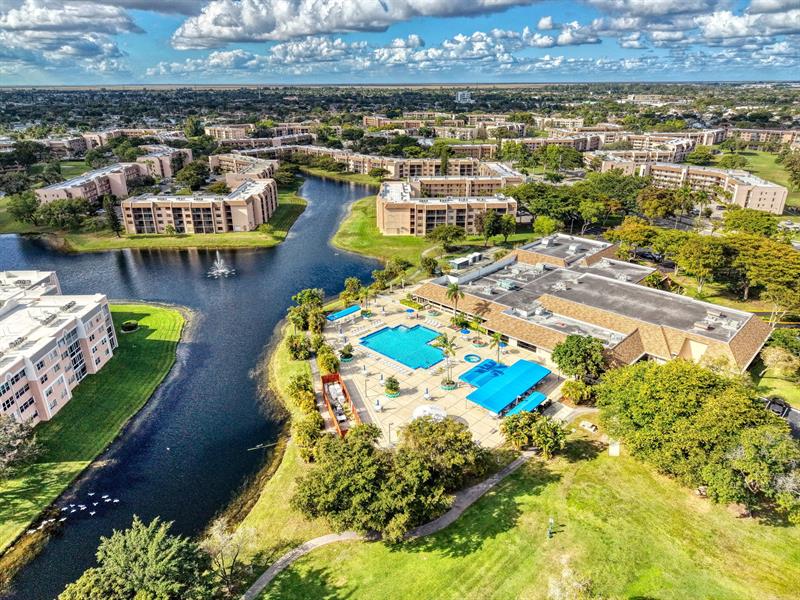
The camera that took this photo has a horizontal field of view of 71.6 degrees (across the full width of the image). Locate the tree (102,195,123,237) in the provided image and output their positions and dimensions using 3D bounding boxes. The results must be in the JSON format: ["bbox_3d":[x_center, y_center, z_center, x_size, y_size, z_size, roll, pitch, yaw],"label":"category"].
[{"bbox_3d":[-110.965,-32.660,214.747,4.800,16.600,4.800,0,21,0],"label":"tree"}]

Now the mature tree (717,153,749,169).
[{"bbox_3d":[220.066,-91.211,366.970,17.830,10.250,17.290,0,22,0],"label":"mature tree"}]

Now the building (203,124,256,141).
[{"bbox_3d":[-180.886,-176.780,587.753,46.000,12.400,55.000,1,22,4],"label":"building"}]

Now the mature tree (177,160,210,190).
[{"bbox_3d":[-108.197,-64.795,290.637,17.814,14.796,17.280,-8,23,-19],"label":"mature tree"}]

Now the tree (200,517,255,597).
[{"bbox_3d":[-19.544,29.589,63.494,5.850,10.560,5.670,0,22,0],"label":"tree"}]

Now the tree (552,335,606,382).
[{"bbox_3d":[34.859,11.779,108.936,9.800,10.000,9.800,0,21,0],"label":"tree"}]

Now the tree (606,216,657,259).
[{"bbox_3d":[72.906,-19.238,174.690,15.746,12.906,15.274,9,23,22],"label":"tree"}]

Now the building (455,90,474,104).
[{"bbox_3d":[164.892,-513.814,1411.356,46.590,30.800,30.000,2,22,5],"label":"building"}]

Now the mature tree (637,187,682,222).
[{"bbox_3d":[109.519,-40.471,234.900,17.730,13.850,17.200,0,22,0],"label":"mature tree"}]

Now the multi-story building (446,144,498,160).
[{"bbox_3d":[52.316,-106.603,405.633,35.850,12.200,12.090,1,22,2],"label":"multi-story building"}]

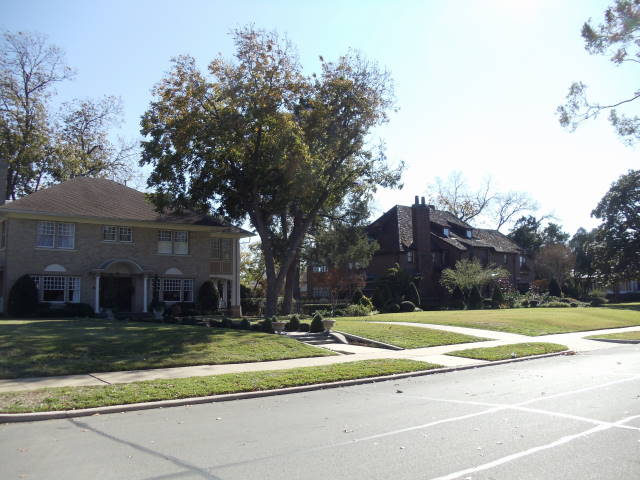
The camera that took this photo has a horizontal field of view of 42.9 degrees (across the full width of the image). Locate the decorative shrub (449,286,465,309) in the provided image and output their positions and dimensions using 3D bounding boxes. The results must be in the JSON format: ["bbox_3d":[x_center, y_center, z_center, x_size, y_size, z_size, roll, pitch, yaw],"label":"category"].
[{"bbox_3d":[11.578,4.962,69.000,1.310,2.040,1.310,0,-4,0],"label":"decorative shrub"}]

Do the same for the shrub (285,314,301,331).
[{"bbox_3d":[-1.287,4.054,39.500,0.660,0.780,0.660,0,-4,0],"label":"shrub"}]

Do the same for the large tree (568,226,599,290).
[{"bbox_3d":[35.248,3.186,108.000,5.580,9.960,5.580,0,-4,0],"label":"large tree"}]

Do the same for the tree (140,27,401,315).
[{"bbox_3d":[-2.702,-3.845,44.407,14.190,15.970,12.500,0,-4,-4],"label":"tree"}]

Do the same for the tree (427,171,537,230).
[{"bbox_3d":[20.906,-0.249,105.308,14.240,17.660,12.500,-1,-4,11],"label":"tree"}]

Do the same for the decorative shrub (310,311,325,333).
[{"bbox_3d":[-0.095,3.129,30.853,0.530,0.750,0.520,0,-4,0],"label":"decorative shrub"}]

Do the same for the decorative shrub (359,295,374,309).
[{"bbox_3d":[3.078,4.136,53.842,1.190,1.060,1.100,0,-4,3],"label":"decorative shrub"}]

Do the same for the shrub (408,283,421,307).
[{"bbox_3d":[7.493,4.423,64.851,1.200,2.070,1.150,0,-4,7],"label":"shrub"}]

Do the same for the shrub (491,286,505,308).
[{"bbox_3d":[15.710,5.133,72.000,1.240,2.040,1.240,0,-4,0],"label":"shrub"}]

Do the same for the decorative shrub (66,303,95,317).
[{"bbox_3d":[-13.788,4.001,46.832,1.610,0.800,1.200,1,-4,-16],"label":"decorative shrub"}]

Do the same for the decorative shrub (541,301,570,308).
[{"bbox_3d":[21.355,5.849,73.769,2.720,0.720,1.700,-1,-4,16],"label":"decorative shrub"}]

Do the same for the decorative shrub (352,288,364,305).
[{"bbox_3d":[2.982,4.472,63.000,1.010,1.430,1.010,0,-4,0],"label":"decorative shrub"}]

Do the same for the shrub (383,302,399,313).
[{"bbox_3d":[4.993,4.713,56.807,1.260,0.700,1.150,0,-4,5],"label":"shrub"}]

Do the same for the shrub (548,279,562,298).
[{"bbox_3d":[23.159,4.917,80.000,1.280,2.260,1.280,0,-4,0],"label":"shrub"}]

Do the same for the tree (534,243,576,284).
[{"bbox_3d":[26.049,3.586,89.982,4.650,6.640,4.500,-1,-4,16],"label":"tree"}]

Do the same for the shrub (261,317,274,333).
[{"bbox_3d":[-1.946,3.132,30.151,0.520,0.590,0.500,0,-4,-4],"label":"shrub"}]

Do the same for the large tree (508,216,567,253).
[{"bbox_3d":[27.806,2.493,104.000,7.670,10.990,7.670,0,-4,0],"label":"large tree"}]

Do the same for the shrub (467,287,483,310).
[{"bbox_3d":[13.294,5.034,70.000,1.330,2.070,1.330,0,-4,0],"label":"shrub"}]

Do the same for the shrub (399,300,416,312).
[{"bbox_3d":[7.031,5.313,65.000,1.280,0.880,1.280,0,-4,0],"label":"shrub"}]

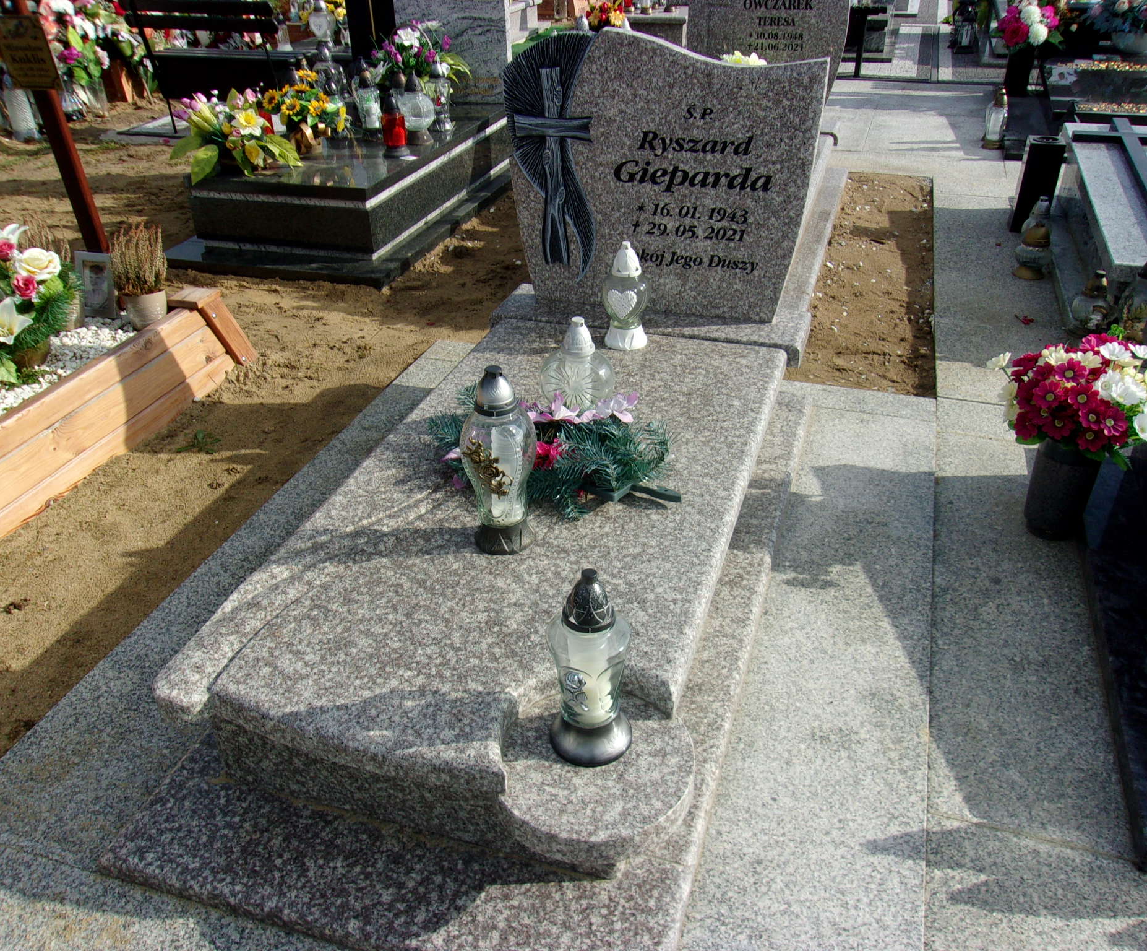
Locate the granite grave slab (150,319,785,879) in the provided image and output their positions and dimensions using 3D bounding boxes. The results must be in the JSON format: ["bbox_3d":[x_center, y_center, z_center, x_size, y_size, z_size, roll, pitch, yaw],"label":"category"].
[{"bbox_3d":[-0.054,0.123,1.991,0.750,0.289,1.423,9,33,16],"label":"granite grave slab"}]

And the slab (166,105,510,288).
[{"bbox_3d":[-0.927,-1.429,4.606,0.997,0.355,1.908,9,34,15],"label":"slab"}]

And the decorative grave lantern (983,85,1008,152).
[{"bbox_3d":[2.352,-1.979,5.462,0.128,0.302,0.125,12,34,19],"label":"decorative grave lantern"}]

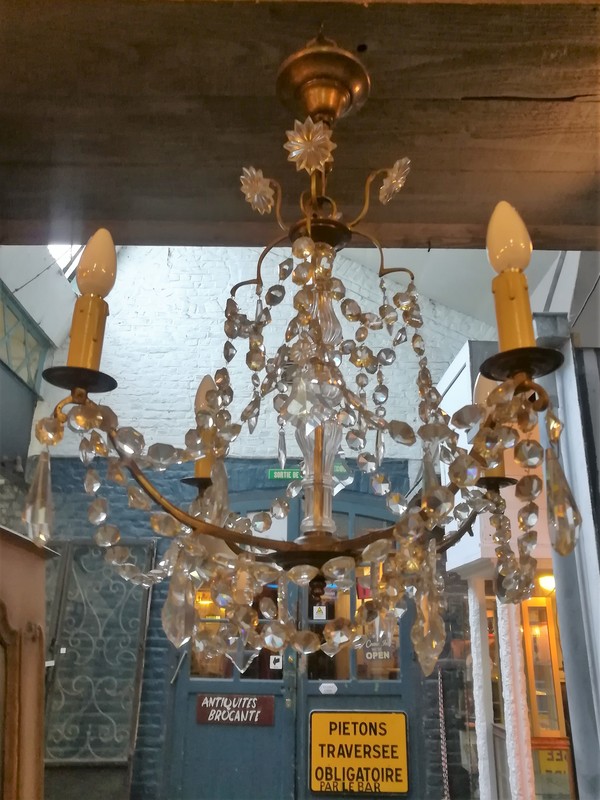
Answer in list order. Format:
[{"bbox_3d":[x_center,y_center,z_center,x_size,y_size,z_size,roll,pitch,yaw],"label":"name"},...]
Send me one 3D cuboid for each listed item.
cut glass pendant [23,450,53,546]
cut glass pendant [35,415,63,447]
[{"bbox_3d":[-0.203,0.076,0.466,0.024,0.074,0.019,9,-21,-19],"label":"cut glass pendant"},{"bbox_3d":[-0.195,0.025,0.468,0.022,0.022,0.011,10,-21,-22],"label":"cut glass pendant"}]

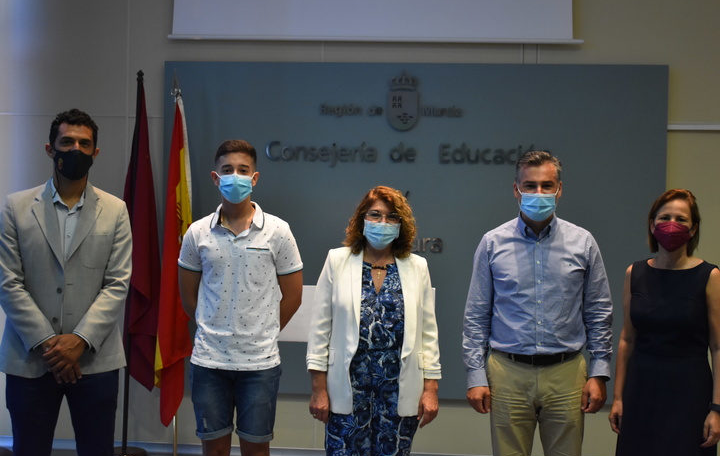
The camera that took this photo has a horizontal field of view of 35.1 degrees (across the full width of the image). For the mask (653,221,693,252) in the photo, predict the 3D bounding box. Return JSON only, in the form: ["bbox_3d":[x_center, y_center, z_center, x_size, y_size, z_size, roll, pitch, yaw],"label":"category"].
[{"bbox_3d":[1.151,0.031,4.200,0.145,0.116,0.090,1,0,16],"label":"mask"}]

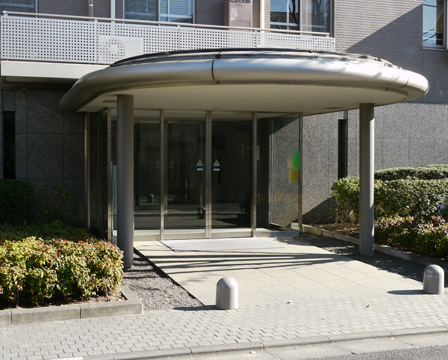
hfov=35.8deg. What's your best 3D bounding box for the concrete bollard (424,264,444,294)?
[{"bbox_3d":[2.323,1.094,7.729,0.220,0.305,0.220,0,2,-18],"label":"concrete bollard"}]

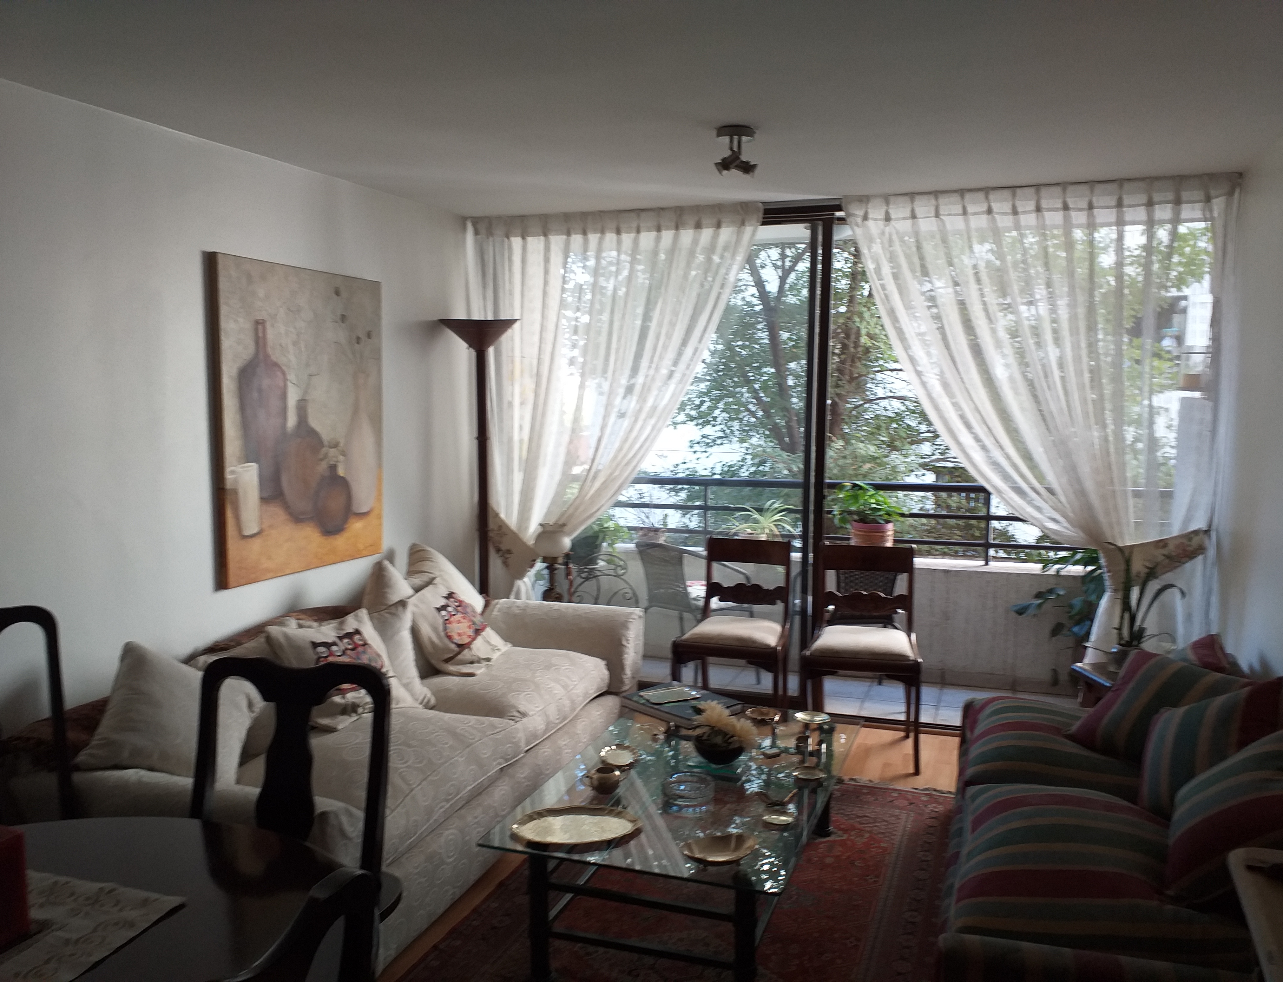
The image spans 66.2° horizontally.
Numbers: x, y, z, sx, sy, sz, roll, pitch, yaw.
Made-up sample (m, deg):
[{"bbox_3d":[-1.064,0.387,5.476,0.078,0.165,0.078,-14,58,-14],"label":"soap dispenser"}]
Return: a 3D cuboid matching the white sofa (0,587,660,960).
[{"bbox_3d":[-0.864,0.812,3.478,1.070,0.690,2.350,2,6,19],"label":"white sofa"}]

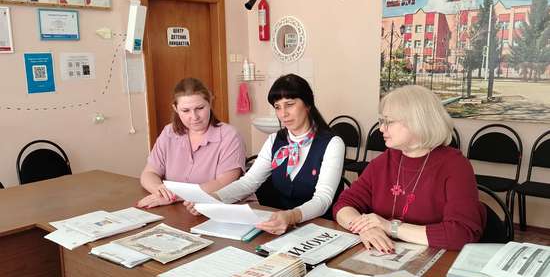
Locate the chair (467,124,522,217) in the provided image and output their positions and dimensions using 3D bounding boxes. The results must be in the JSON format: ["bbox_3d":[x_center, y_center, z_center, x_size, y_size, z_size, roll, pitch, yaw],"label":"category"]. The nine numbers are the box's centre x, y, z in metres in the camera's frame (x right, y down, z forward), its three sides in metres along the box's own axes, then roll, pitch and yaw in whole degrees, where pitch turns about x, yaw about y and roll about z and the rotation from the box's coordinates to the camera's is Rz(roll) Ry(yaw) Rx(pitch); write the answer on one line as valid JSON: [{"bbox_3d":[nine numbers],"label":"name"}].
[{"bbox_3d":[1.608,0.331,2.907,0.440,0.830,0.500,7,12,39],"label":"chair"}]

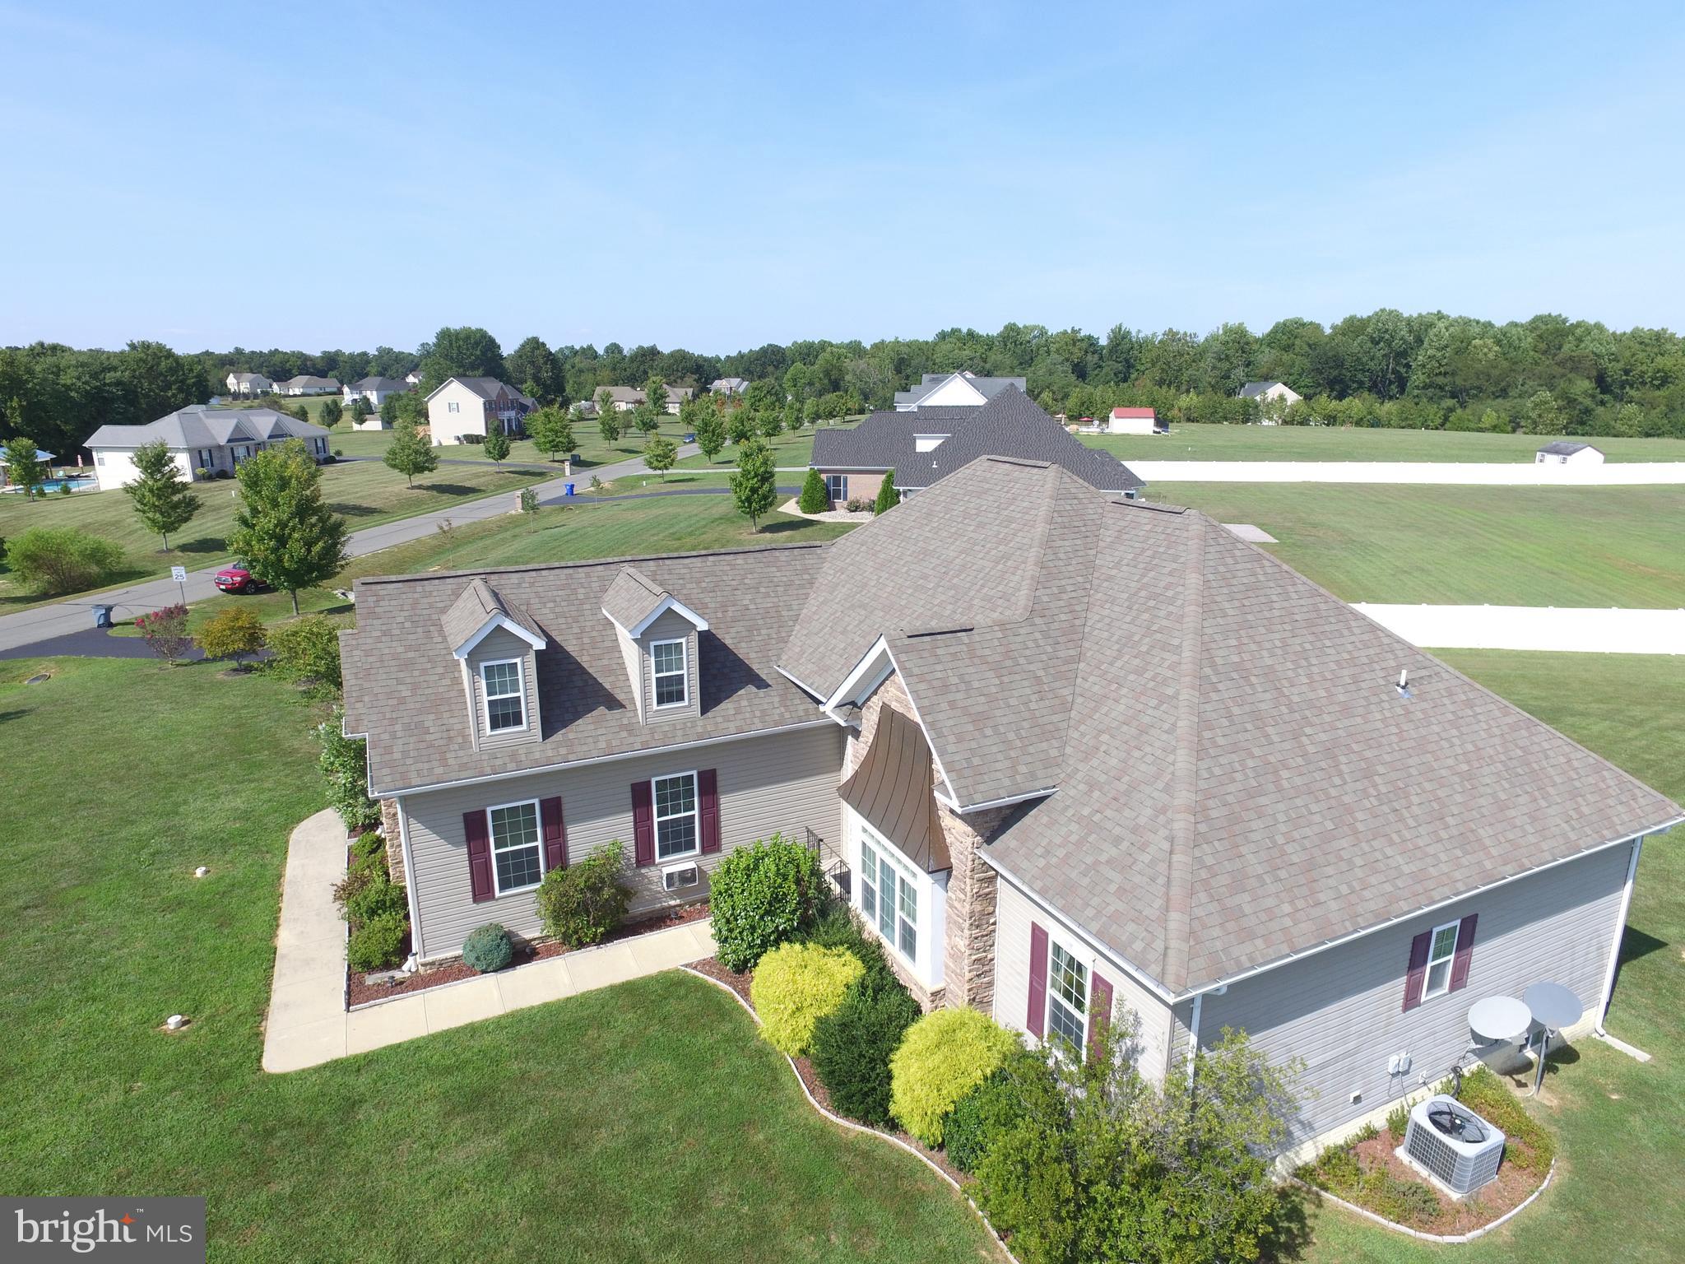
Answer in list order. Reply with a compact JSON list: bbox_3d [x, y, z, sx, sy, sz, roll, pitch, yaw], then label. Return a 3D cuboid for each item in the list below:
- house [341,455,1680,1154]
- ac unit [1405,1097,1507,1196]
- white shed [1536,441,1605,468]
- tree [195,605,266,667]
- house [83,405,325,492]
[{"bbox_3d":[1.076,1.489,19.215,19.440,9.140,17.720,-7,16,-25],"label":"house"},{"bbox_3d":[7.896,6.609,12.582,0.810,0.570,0.810,-7,16,-25],"label":"ac unit"},{"bbox_3d":[74.346,-17.685,99.577,3.217,3.063,5.599,1,15,5],"label":"white shed"},{"bbox_3d":[-23.076,0.233,36.510,2.300,2.400,2.300,0,15,0],"label":"tree"},{"bbox_3d":[-67.889,-21.095,106.536,11.040,7.490,24.560,1,15,3],"label":"house"}]

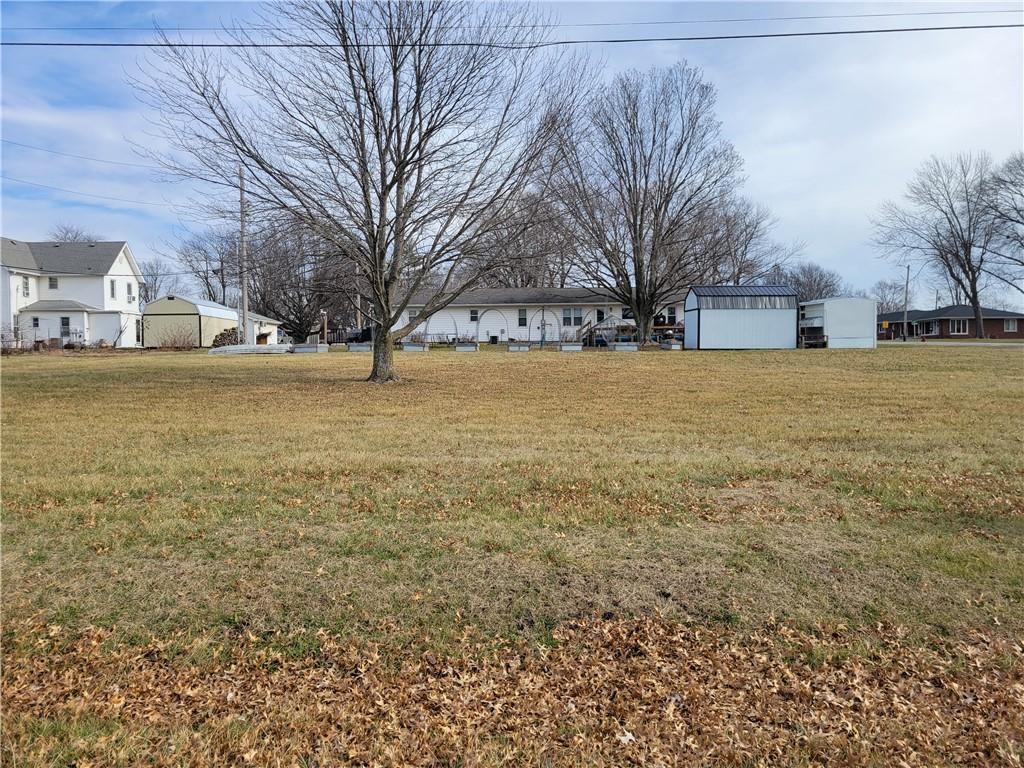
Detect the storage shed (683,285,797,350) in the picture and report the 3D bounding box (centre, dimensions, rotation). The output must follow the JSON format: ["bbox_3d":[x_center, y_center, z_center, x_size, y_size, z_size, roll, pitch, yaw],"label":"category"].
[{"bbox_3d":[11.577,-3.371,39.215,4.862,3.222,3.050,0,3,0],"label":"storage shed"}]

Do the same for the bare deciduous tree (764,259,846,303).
[{"bbox_3d":[39.746,-11.203,104.589,11.068,11.110,11.068,0,3,0],"label":"bare deciduous tree"}]

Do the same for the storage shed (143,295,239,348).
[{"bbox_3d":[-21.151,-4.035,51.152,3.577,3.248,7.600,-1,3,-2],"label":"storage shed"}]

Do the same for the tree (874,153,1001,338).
[{"bbox_3d":[43.933,-14.107,79.416,12.621,19.334,12.621,0,3,0],"label":"tree"}]

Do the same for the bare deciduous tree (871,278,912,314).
[{"bbox_3d":[61.435,-11.974,124.582,6.594,10.175,6.594,0,3,0],"label":"bare deciduous tree"}]

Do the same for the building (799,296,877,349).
[{"bbox_3d":[17.750,-3.290,42.000,2.550,2.660,4.000,0,4,0],"label":"building"}]

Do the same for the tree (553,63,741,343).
[{"bbox_3d":[8.023,-10.544,45.538,10.681,16.661,10.681,0,3,0],"label":"tree"}]

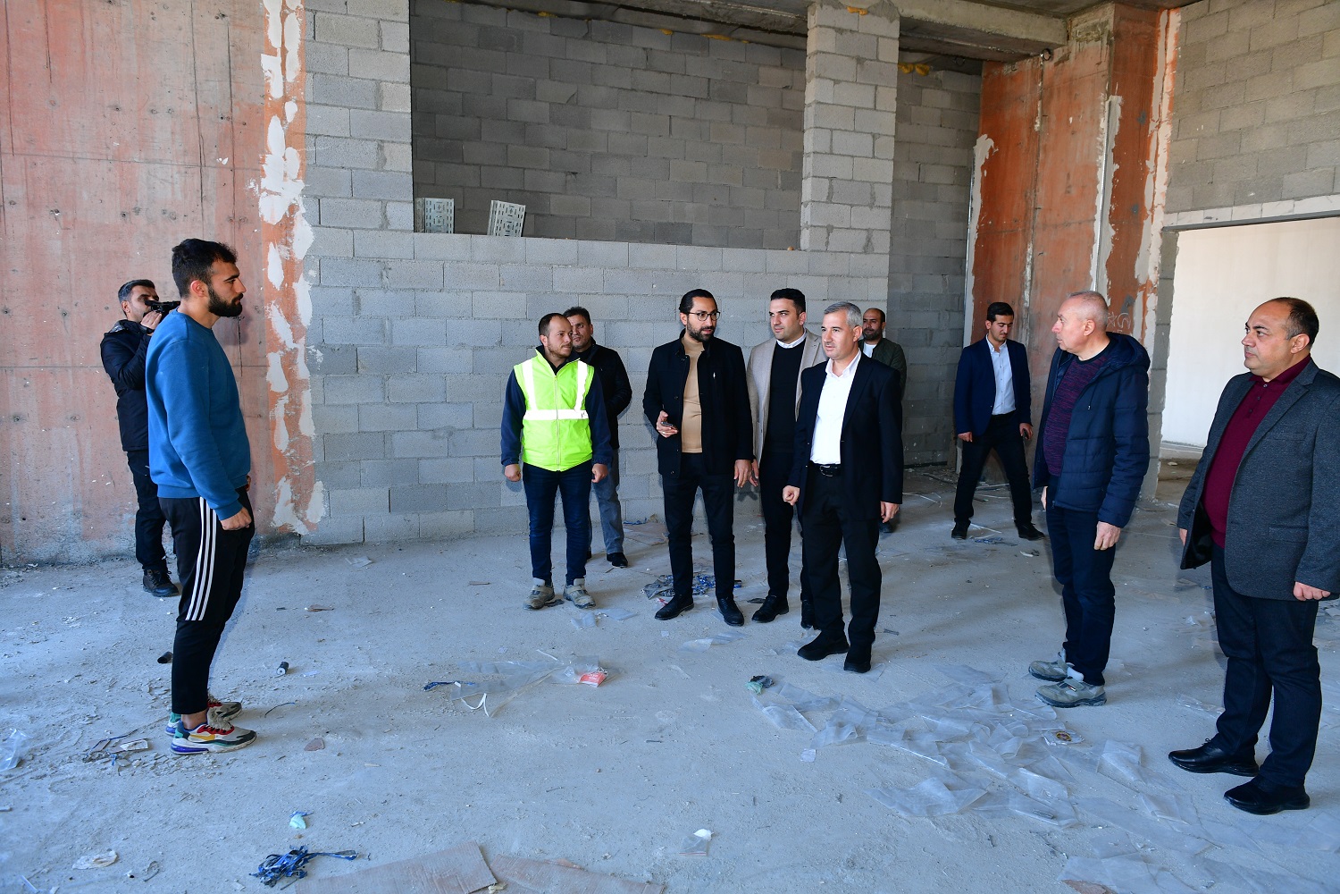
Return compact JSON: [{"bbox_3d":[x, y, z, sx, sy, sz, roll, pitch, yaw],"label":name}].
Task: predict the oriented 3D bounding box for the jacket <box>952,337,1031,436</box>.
[{"bbox_3d":[2.494,-0.467,6.920,0.570,0.750,0.340,-1,8,-12],"label":"jacket"}]

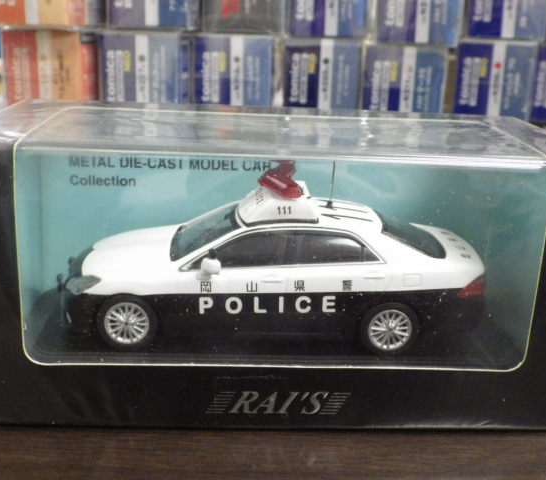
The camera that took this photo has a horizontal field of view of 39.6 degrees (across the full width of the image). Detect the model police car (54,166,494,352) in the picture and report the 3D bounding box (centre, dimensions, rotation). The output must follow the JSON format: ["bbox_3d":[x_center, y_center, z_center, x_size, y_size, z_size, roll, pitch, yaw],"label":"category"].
[{"bbox_3d":[-0.001,0.000,0.205,0.115,0.046,0.045,1,18,-3],"label":"model police car"}]

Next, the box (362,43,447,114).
[{"bbox_3d":[0.066,-0.096,0.452,0.045,0.044,0.085,0,19,-7],"label":"box"}]

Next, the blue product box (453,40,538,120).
[{"bbox_3d":[0.120,-0.103,0.469,0.045,0.044,0.085,0,19,-7],"label":"blue product box"}]

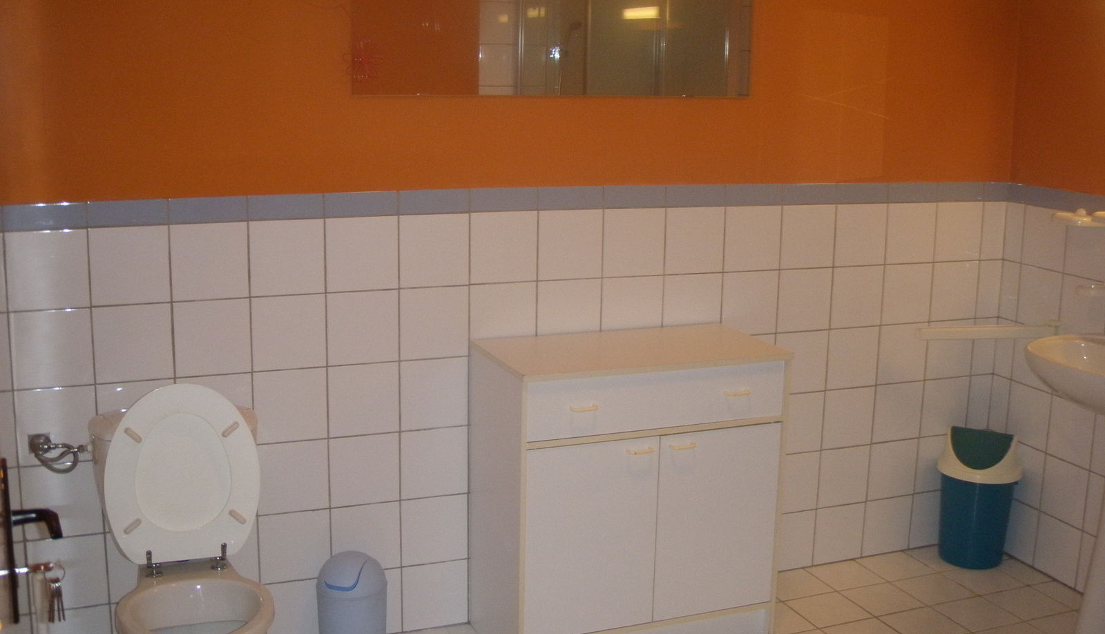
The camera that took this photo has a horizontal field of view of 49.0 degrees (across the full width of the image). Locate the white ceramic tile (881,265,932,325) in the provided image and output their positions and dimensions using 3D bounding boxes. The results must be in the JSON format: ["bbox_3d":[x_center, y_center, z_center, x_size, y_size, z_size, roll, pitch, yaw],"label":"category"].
[{"bbox_3d":[1.151,-0.073,3.937,0.200,0.200,0.010,-4,12,-22],"label":"white ceramic tile"}]

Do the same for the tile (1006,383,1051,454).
[{"bbox_3d":[1.578,0.327,4.010,0.010,0.199,0.199,-4,12,-22],"label":"tile"}]

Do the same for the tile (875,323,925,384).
[{"bbox_3d":[1.146,0.120,3.976,0.199,0.199,0.010,-4,12,-22],"label":"tile"}]

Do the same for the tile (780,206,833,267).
[{"bbox_3d":[0.790,-0.247,3.748,0.199,0.199,0.010,-4,12,-22],"label":"tile"}]

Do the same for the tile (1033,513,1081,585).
[{"bbox_3d":[1.634,0.748,3.917,0.010,0.198,0.198,-4,13,-22],"label":"tile"}]

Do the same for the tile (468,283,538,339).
[{"bbox_3d":[-0.140,0.007,3.417,0.198,0.198,0.010,-4,13,-22],"label":"tile"}]

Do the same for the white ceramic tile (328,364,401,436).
[{"bbox_3d":[-0.515,0.227,3.316,0.199,0.199,0.010,-4,12,-22],"label":"white ceramic tile"}]

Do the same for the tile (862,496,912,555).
[{"bbox_3d":[1.131,0.701,4.095,0.199,0.199,0.010,-4,12,-22],"label":"tile"}]

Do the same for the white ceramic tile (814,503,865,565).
[{"bbox_3d":[0.951,0.717,4.026,0.198,0.198,0.010,-4,13,-22],"label":"white ceramic tile"}]

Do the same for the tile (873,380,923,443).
[{"bbox_3d":[1.143,0.315,4.021,0.198,0.198,0.010,-4,12,-22],"label":"tile"}]

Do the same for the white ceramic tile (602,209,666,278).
[{"bbox_3d":[0.237,-0.214,3.526,0.198,0.198,0.010,-4,12,-22],"label":"white ceramic tile"}]

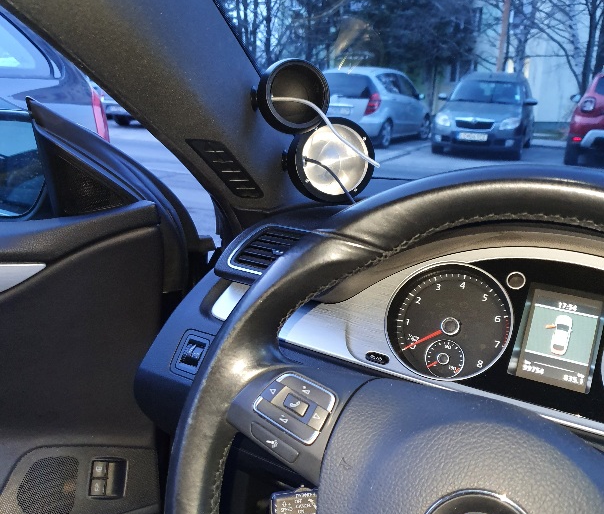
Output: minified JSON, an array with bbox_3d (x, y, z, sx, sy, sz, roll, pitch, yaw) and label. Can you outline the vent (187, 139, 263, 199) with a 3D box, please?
[{"bbox_3d":[-0.080,-0.095,0.640,0.015,0.031,0.128,33,-11,38],"label":"vent"}]

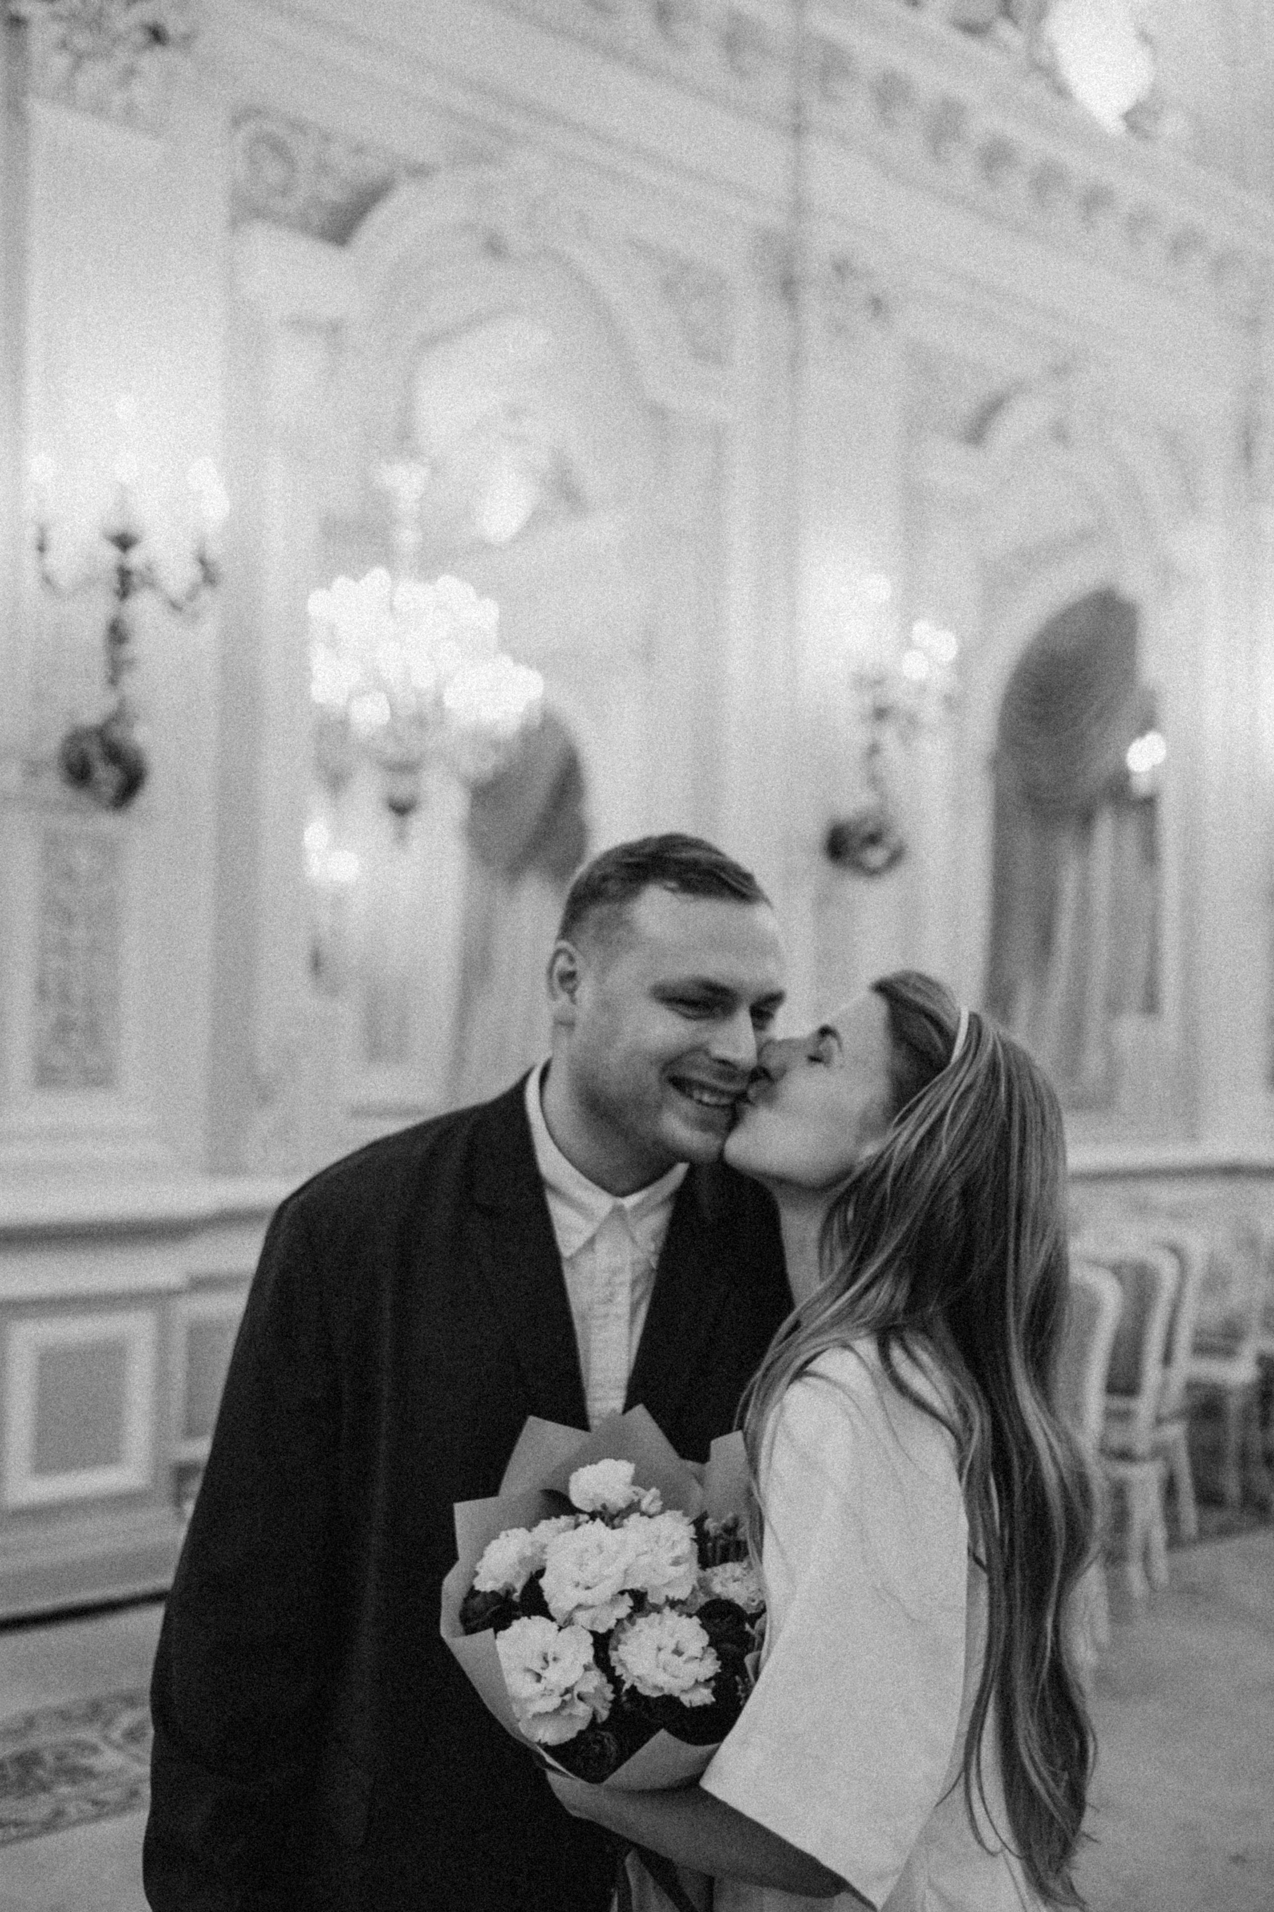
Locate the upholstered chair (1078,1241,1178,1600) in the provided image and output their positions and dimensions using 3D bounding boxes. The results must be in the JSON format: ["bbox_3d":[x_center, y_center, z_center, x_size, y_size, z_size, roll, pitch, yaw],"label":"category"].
[{"bbox_3d":[1.375,1.400,5.780,0.500,1.020,0.560,-1,-4,32],"label":"upholstered chair"}]

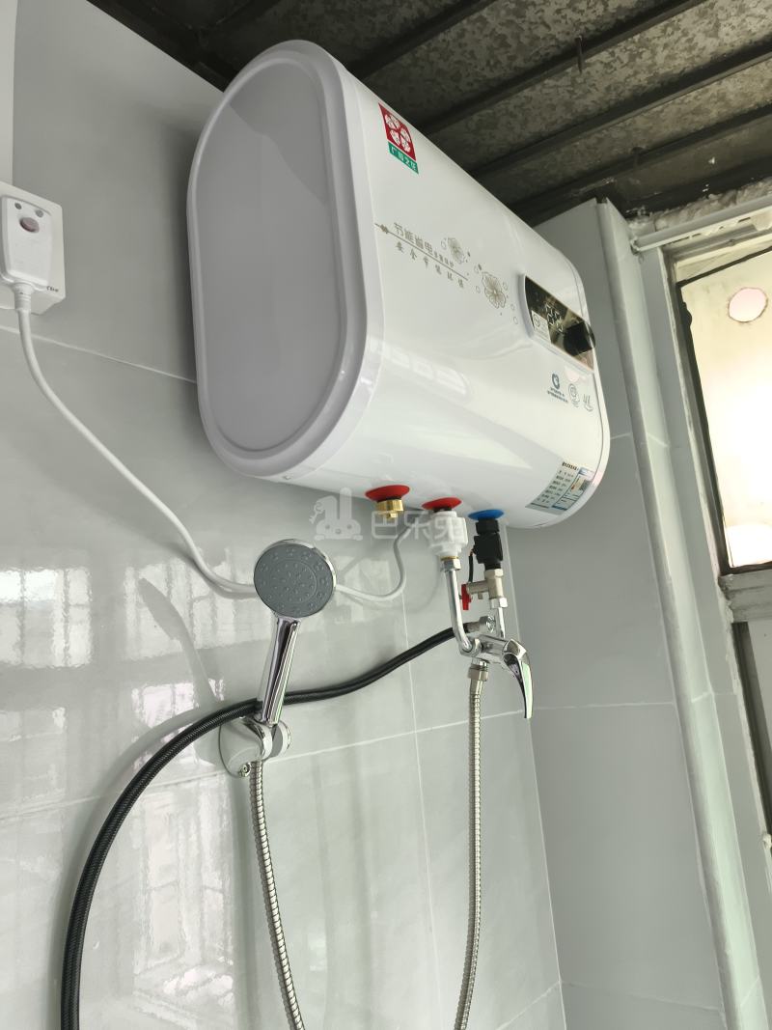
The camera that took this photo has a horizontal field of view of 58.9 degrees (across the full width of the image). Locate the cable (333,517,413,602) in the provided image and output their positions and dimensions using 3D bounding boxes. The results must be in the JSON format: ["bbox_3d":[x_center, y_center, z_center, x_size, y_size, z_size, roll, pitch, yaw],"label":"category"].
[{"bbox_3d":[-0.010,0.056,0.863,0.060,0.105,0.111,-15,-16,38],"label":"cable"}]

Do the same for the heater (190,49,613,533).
[{"bbox_3d":[0.047,-0.227,0.856,0.239,0.439,0.512,-15,-16,38],"label":"heater"}]

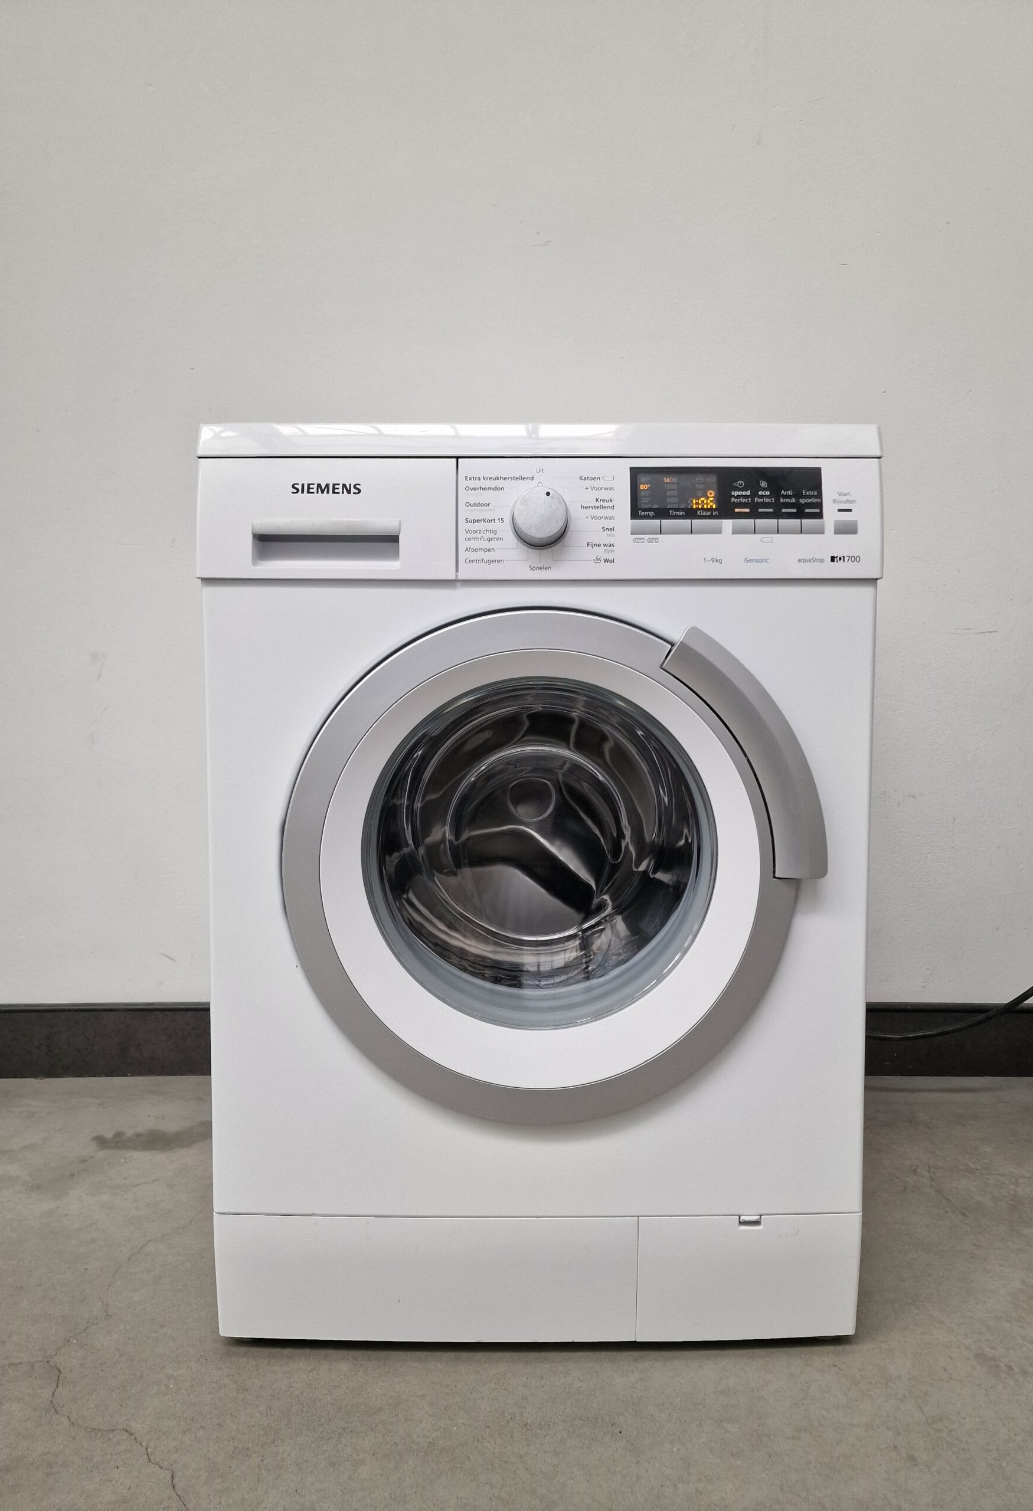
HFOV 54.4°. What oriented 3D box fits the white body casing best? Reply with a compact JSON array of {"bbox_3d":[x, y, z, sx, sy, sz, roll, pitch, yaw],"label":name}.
[{"bbox_3d":[0.020,0.115,1.173,0.598,0.840,0.605,0,3,0],"label":"white body casing"}]

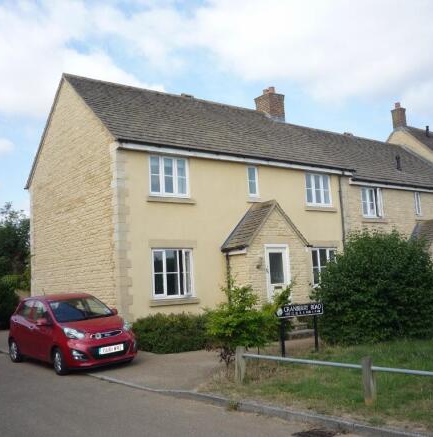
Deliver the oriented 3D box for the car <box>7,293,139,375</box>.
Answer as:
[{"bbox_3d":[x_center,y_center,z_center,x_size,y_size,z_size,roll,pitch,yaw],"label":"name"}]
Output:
[{"bbox_3d":[-3.139,2.363,11.623,1.620,1.480,3.595,0,-6,-40],"label":"car"}]

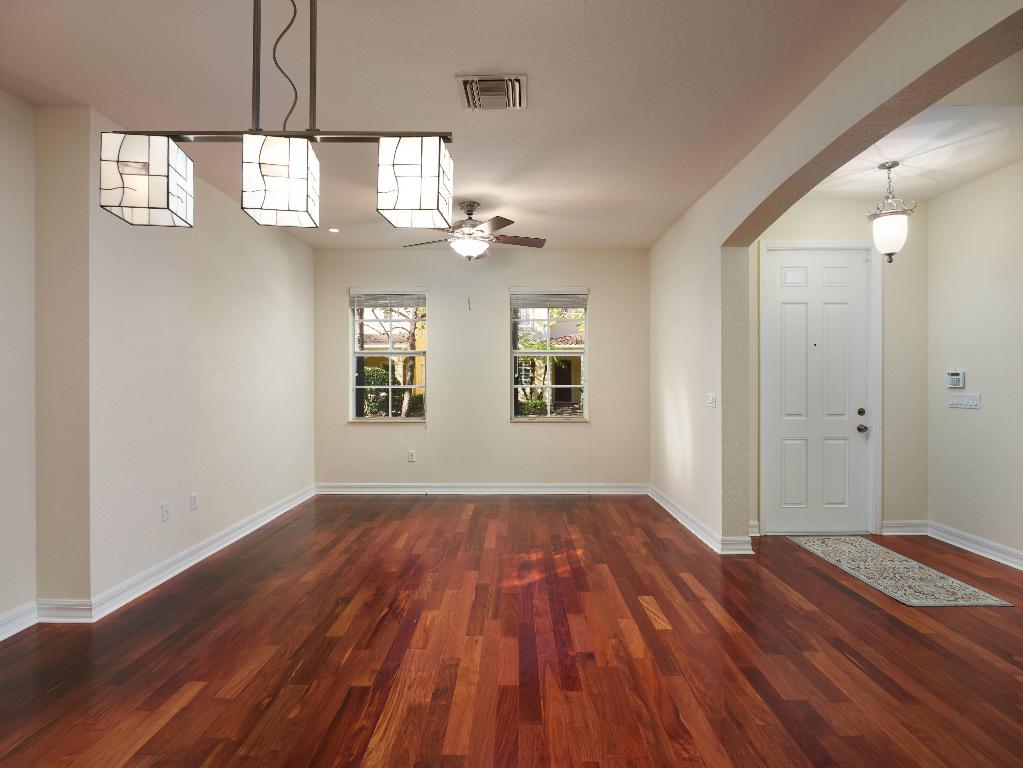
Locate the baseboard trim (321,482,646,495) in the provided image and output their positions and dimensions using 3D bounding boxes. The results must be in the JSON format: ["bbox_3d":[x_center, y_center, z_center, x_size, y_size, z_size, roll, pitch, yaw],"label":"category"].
[{"bbox_3d":[-0.335,1.208,6.150,3.890,0.132,0.028,0,0,0],"label":"baseboard trim"}]

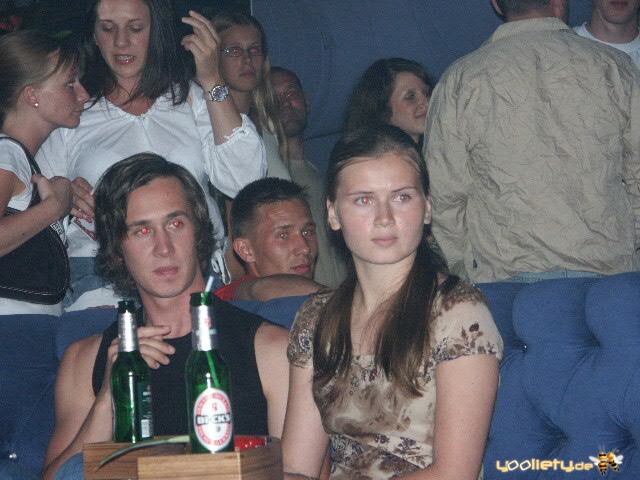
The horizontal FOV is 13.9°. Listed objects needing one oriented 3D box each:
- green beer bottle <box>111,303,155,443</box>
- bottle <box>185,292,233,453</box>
[{"bbox_3d":[-0.294,0.209,4.080,0.061,0.229,0.061,-3,-2,0],"label":"green beer bottle"},{"bbox_3d":[-0.152,0.185,3.550,0.061,0.229,0.061,-3,-2,-5],"label":"bottle"}]

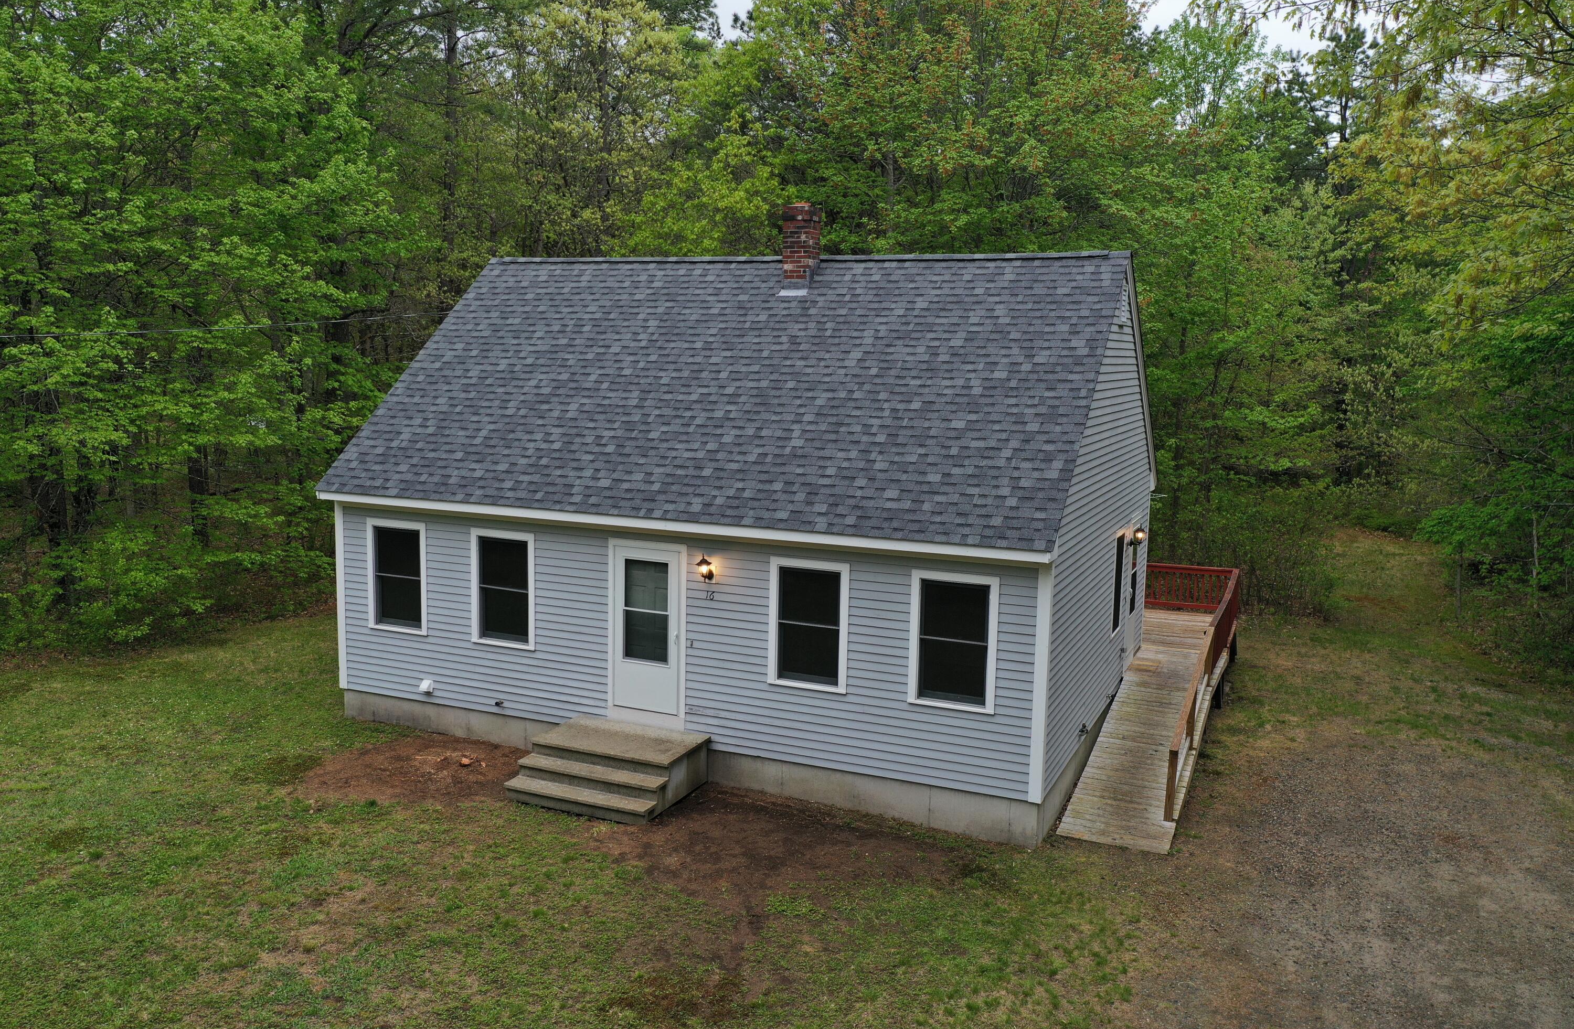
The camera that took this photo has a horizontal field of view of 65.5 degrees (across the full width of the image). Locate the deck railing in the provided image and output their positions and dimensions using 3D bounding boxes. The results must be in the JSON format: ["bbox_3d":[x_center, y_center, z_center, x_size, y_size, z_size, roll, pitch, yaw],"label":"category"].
[{"bbox_3d":[5.474,2.196,18.189,1.740,1.460,9.350,5,9,24],"label":"deck railing"}]

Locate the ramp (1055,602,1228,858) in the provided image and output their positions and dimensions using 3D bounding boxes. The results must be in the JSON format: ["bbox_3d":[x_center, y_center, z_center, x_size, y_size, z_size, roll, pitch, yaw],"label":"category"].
[{"bbox_3d":[5.569,2.721,17.801,1.240,0.630,9.900,5,9,24],"label":"ramp"}]

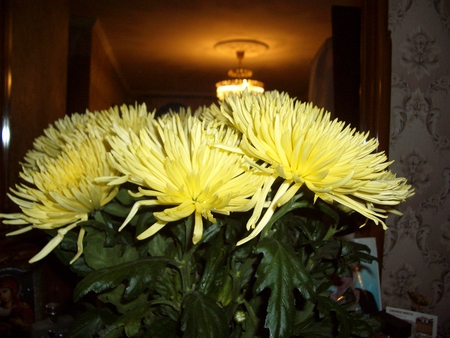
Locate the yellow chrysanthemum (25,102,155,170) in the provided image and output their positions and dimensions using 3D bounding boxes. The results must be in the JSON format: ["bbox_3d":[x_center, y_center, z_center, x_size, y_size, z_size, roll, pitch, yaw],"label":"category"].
[{"bbox_3d":[-0.165,-0.030,0.550,0.160,0.105,0.145,0,0,0],"label":"yellow chrysanthemum"}]

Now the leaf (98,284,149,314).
[{"bbox_3d":[-0.103,0.130,0.460,0.056,0.034,0.034,0,0,0],"label":"leaf"}]

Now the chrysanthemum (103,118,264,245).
[{"bbox_3d":[-0.038,0.010,0.440,0.155,0.123,0.145,0,0,0],"label":"chrysanthemum"}]

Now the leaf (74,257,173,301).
[{"bbox_3d":[-0.096,0.103,0.430,0.092,0.039,0.038,12,0,0],"label":"leaf"}]

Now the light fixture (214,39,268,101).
[{"bbox_3d":[0.148,-0.881,4.200,0.500,0.510,0.500,0,0,0],"label":"light fixture"}]

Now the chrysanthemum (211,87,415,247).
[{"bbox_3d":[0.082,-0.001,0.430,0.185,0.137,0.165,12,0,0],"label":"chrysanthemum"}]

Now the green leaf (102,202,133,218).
[{"bbox_3d":[-0.111,0.043,0.470,0.040,0.020,0.030,0,0,0],"label":"green leaf"}]

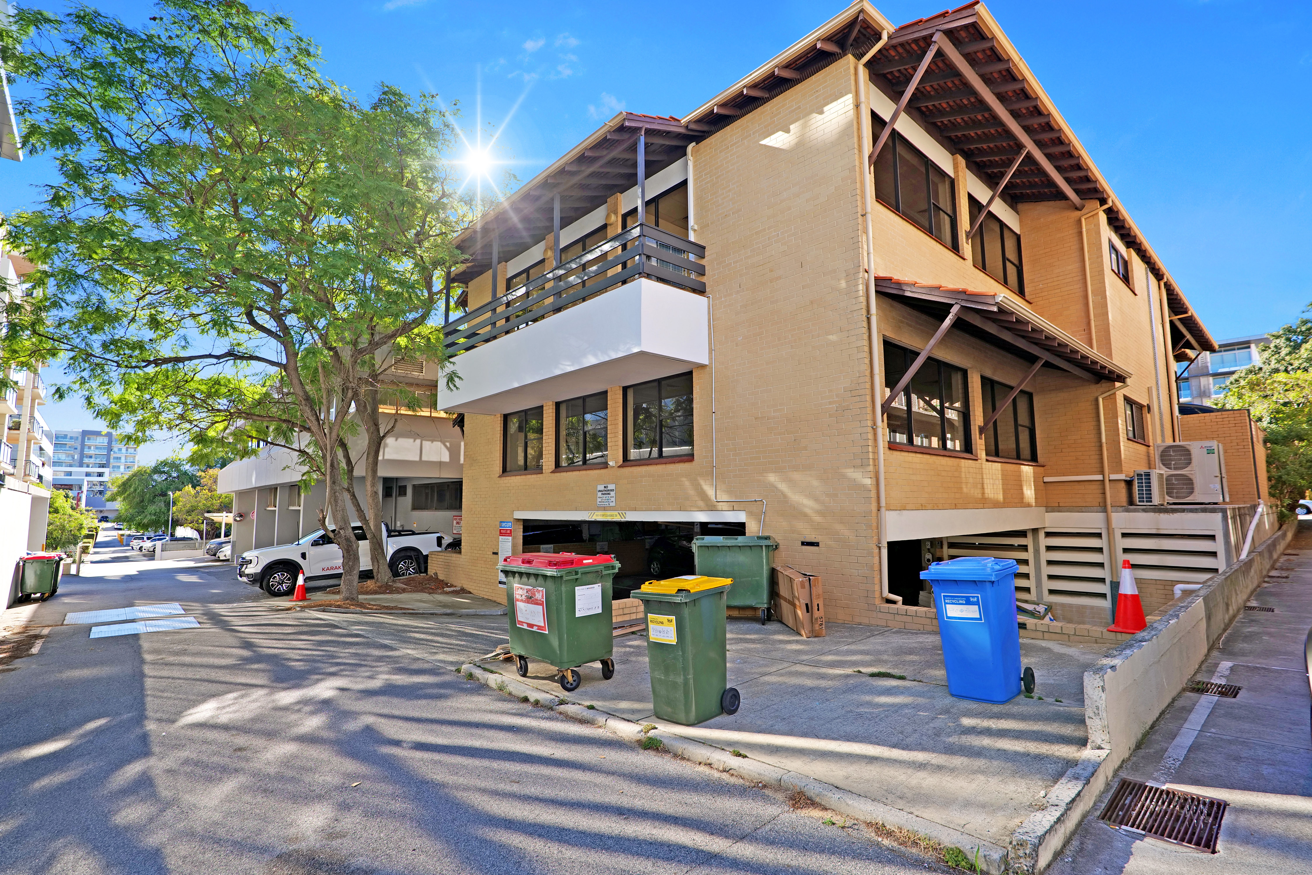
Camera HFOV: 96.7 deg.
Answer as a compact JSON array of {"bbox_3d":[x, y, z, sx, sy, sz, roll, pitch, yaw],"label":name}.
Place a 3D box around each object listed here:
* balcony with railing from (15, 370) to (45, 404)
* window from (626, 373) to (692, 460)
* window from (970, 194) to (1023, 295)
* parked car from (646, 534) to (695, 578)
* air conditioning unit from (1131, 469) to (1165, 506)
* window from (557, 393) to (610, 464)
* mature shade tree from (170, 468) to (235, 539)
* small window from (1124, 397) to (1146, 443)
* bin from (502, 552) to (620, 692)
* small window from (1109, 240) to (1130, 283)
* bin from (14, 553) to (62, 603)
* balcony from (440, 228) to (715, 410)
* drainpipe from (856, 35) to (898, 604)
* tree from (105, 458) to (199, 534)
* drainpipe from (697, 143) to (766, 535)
[{"bbox_3d":[-43.865,-3.469,40.870,1.150,1.250,6.300,5,-9,-43],"label":"balcony with railing"},{"bbox_3d":[0.053,-0.313,10.896,0.100,1.560,1.890,5,-9,-43],"label":"window"},{"bbox_3d":[7.060,-3.900,12.100,2.950,1.460,0.120,5,-9,-43],"label":"window"},{"bbox_3d":[1.400,3.780,18.600,1.720,1.480,4.000,5,-9,-43],"label":"parked car"},{"bbox_3d":[9.860,0.994,11.614,0.900,0.640,0.300,5,-8,-41],"label":"air conditioning unit"},{"bbox_3d":[-1.578,-0.112,12.597,0.100,1.520,1.840,5,-9,-43],"label":"window"},{"bbox_3d":[-41.400,6.850,54.000,6.400,8.200,6.400,5,-9,-43],"label":"mature shade tree"},{"bbox_3d":[10.743,-0.329,13.096,2.400,0.940,0.100,5,-8,-41],"label":"small window"},{"bbox_3d":[-1.040,1.860,6.140,0.770,1.220,1.280,5,-8,-40],"label":"bin"},{"bbox_3d":[10.500,-3.900,13.280,1.900,0.760,0.120,5,-9,-43],"label":"small window"},{"bbox_3d":[-16.939,3.821,16.021,0.780,1.190,1.250,5,-9,-43],"label":"bin"},{"bbox_3d":[-2.190,-1.980,12.260,1.500,2.060,7.300,5,-9,-42],"label":"balcony"},{"bbox_3d":[3.119,-1.765,7.894,0.120,7.850,0.480,5,-8,-41],"label":"drainpipe"},{"bbox_3d":[-65.404,8.488,76.000,10.000,10.800,10.000,5,-9,-43],"label":"tree"},{"bbox_3d":[1.149,-1.871,9.751,0.110,6.950,1.350,5,-9,-43],"label":"drainpipe"}]

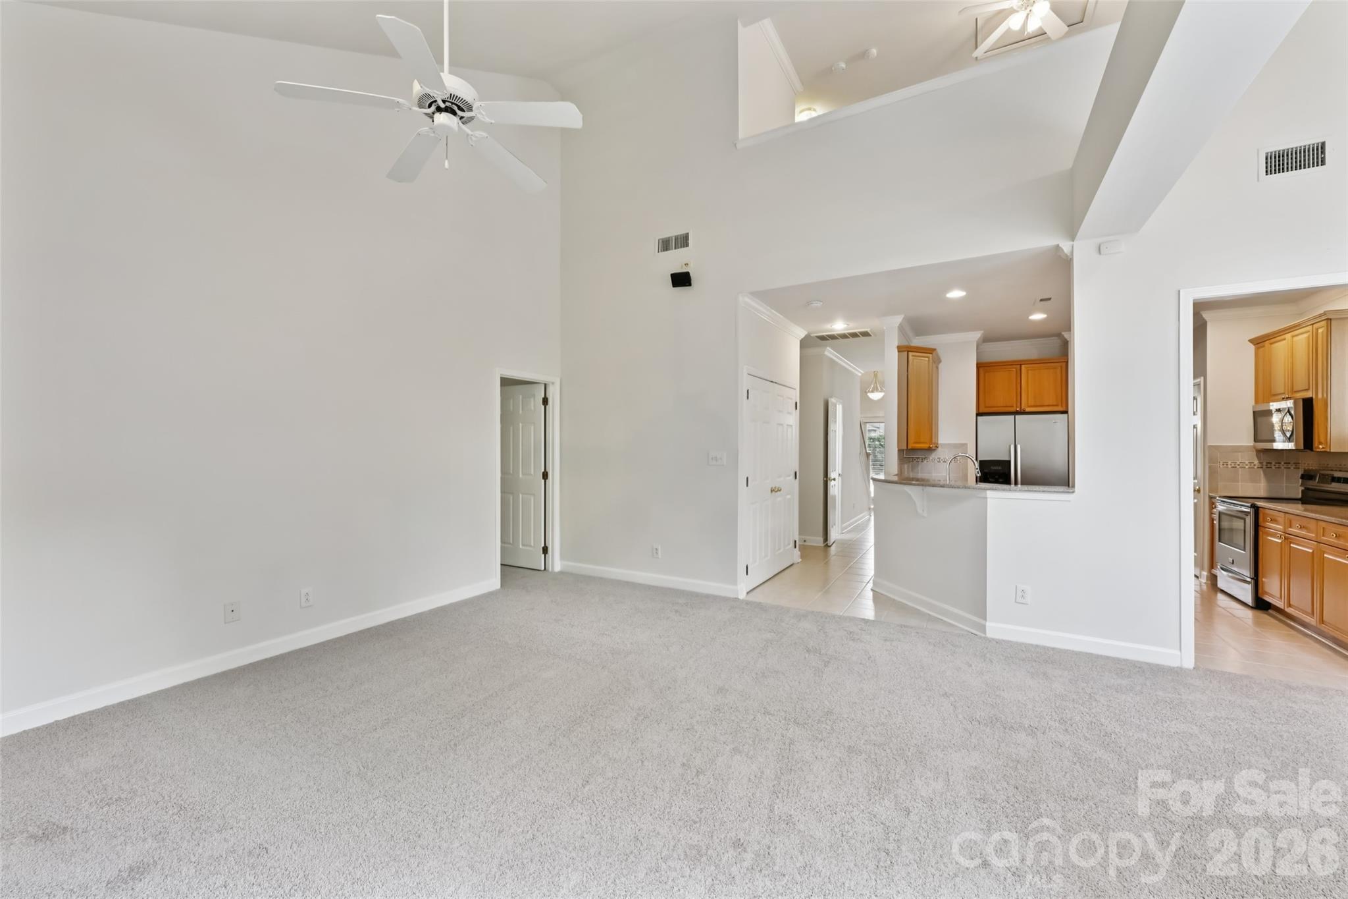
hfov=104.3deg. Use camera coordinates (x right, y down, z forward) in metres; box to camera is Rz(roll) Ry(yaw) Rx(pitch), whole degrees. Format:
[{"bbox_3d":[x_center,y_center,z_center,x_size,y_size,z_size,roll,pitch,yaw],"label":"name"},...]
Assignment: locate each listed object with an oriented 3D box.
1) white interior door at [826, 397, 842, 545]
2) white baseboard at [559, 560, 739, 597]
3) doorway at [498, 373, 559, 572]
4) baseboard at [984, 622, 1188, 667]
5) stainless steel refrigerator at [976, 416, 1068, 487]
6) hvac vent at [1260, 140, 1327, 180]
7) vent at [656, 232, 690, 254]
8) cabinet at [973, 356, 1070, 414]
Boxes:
[{"bbox_3d":[2.262,0.307,7.468,0.040,2.030,0.640,0,0,24],"label":"white interior door"},{"bbox_3d":[-0.338,1.290,5.250,2.110,0.100,0.020,0,0,29],"label":"white baseboard"},{"bbox_3d":[-1.531,0.282,5.435,0.140,2.110,0.885,0,0,30],"label":"doorway"},{"bbox_3d":[2.708,1.302,3.530,1.045,0.100,0.020,0,0,30],"label":"baseboard"},{"bbox_3d":[4.268,0.461,6.475,0.900,1.746,0.750,0,0,30],"label":"stainless steel refrigerator"},{"bbox_3d":[3.564,-1.668,3.015,0.292,0.188,0.025,0,0,30],"label":"hvac vent"},{"bbox_3d":[-0.019,-1.995,5.043,0.395,0.185,0.025,0,0,29],"label":"vent"},{"bbox_3d":[4.305,-0.756,6.539,0.910,0.610,0.580,0,0,30],"label":"cabinet"}]

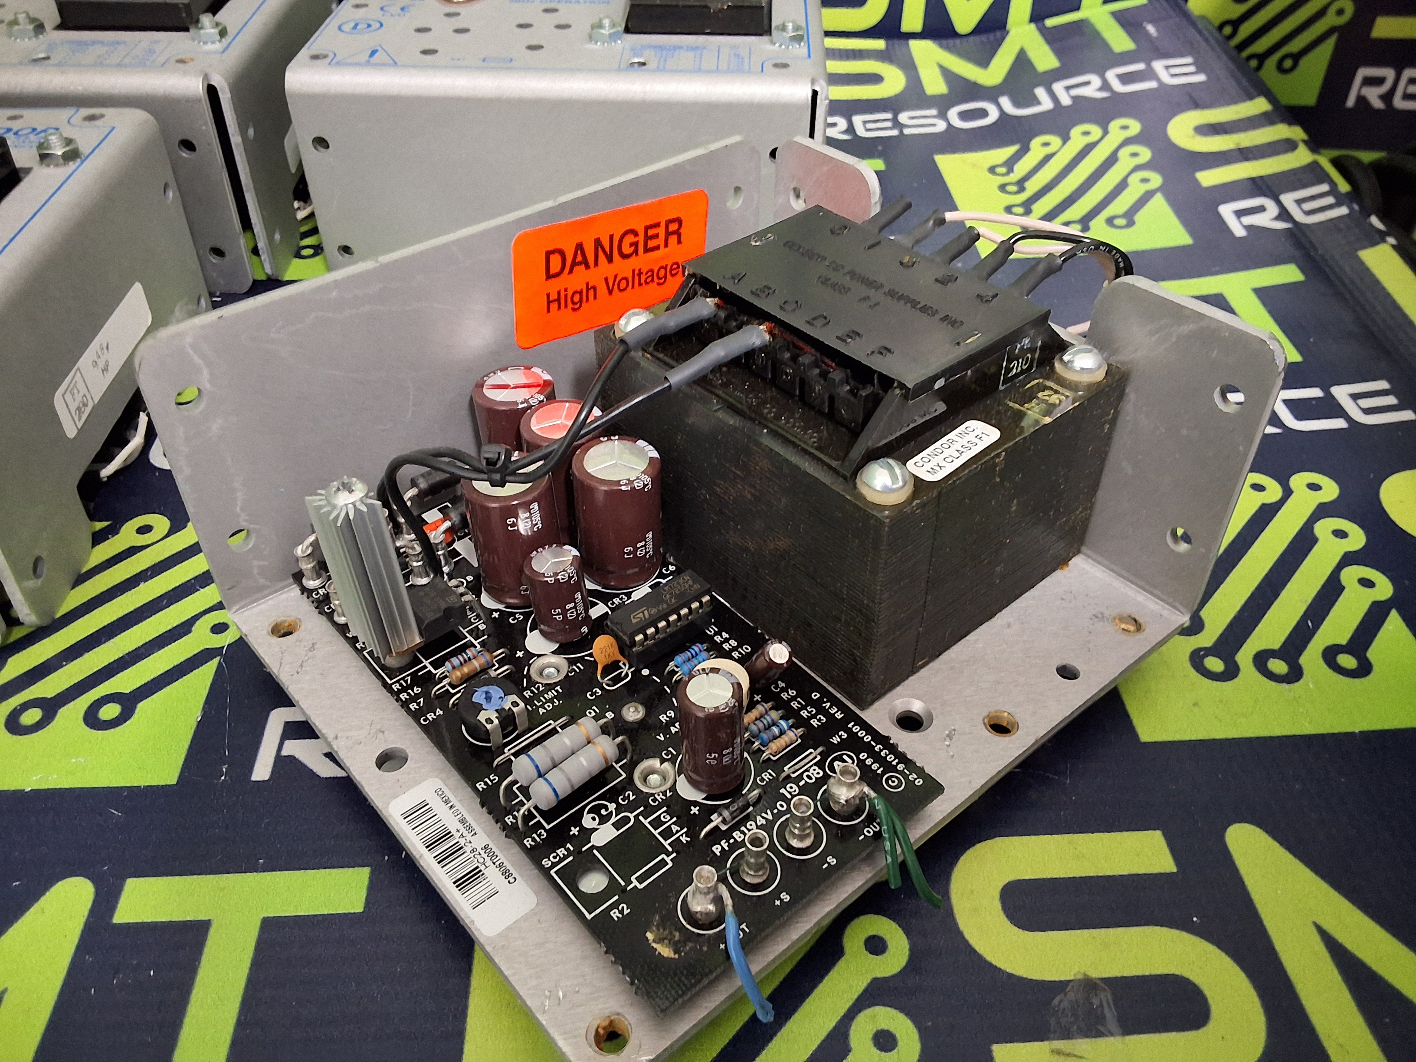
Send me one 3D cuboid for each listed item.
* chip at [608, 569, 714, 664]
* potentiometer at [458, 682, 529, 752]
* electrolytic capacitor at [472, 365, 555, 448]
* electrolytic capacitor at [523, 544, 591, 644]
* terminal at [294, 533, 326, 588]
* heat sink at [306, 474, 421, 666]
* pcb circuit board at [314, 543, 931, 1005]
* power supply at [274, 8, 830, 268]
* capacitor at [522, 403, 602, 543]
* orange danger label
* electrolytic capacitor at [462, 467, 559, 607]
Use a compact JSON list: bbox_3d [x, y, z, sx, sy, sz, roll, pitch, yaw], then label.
[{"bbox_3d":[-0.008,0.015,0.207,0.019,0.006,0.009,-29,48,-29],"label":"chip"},{"bbox_3d":[-0.036,0.030,0.190,0.010,0.006,0.011,0,40,0],"label":"potentiometer"},{"bbox_3d":[-0.039,-0.020,0.240,0.016,0.025,0.016,0,40,0],"label":"electrolytic capacitor"},{"bbox_3d":[-0.026,0.011,0.203,0.010,0.016,0.010,-3,41,3],"label":"electrolytic capacitor"},{"bbox_3d":[-0.075,0.007,0.215,0.005,0.009,0.005,-29,48,-29],"label":"terminal"},{"bbox_3d":[-0.056,0.008,0.192,0.012,0.036,0.012,-31,49,-27],"label":"heat sink"},{"bbox_3d":[-0.021,0.026,0.207,0.059,0.002,0.117,-29,48,-30],"label":"pcb circuit board"},{"bbox_3d":[-0.038,-0.137,0.364,0.143,0.065,0.124,1,43,1],"label":"power supply"},{"bbox_3d":[-0.028,-0.012,0.231,0.016,0.025,0.016,0,40,0],"label":"capacitor"},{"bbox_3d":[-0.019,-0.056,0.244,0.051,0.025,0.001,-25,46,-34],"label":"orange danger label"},{"bbox_3d":[-0.035,0.000,0.210,0.016,0.025,0.016,0,40,0],"label":"electrolytic capacitor"}]

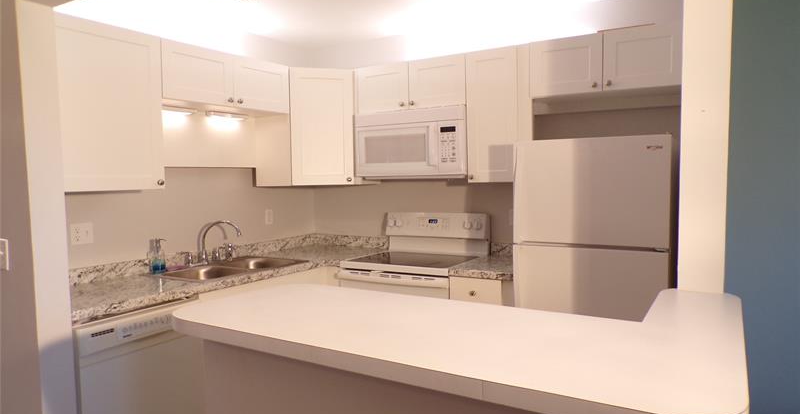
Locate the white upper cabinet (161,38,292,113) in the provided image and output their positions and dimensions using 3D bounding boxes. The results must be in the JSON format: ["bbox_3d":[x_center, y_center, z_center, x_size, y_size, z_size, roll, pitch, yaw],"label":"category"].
[{"bbox_3d":[-1.091,-0.723,3.248,0.328,0.298,0.918,1,4,31],"label":"white upper cabinet"}]

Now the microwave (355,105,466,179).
[{"bbox_3d":[0.139,-0.394,3.539,0.760,0.407,0.395,1,3,31],"label":"microwave"}]

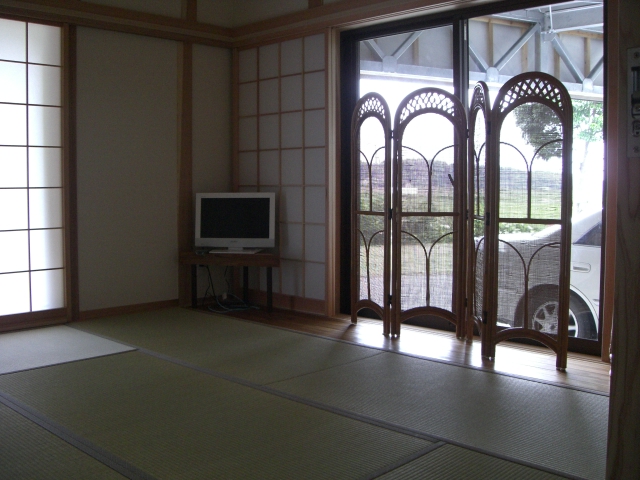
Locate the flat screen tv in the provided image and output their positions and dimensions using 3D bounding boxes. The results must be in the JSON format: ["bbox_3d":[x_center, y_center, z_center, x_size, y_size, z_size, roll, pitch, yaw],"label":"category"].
[{"bbox_3d":[-0.537,-0.108,4.479,0.520,0.378,0.190,1,4,13],"label":"flat screen tv"}]

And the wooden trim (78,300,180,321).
[{"bbox_3d":[-1.172,0.429,4.391,0.030,0.052,0.698,4,6,45],"label":"wooden trim"}]

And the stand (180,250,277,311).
[{"bbox_3d":[-0.523,0.255,4.627,0.654,0.367,0.400,1,4,17],"label":"stand"}]

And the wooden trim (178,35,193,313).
[{"bbox_3d":[-0.897,-0.419,4.630,0.060,1.711,0.110,4,6,45],"label":"wooden trim"}]

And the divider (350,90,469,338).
[{"bbox_3d":[0.409,-0.145,3.744,0.730,1.294,0.241,3,5,38],"label":"divider"}]

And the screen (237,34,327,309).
[{"bbox_3d":[-0.261,-0.412,4.542,0.865,1.711,0.040,4,6,45],"label":"screen"}]

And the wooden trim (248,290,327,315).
[{"bbox_3d":[-0.242,0.396,4.579,0.807,0.092,0.035,4,6,45],"label":"wooden trim"}]

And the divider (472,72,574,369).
[{"bbox_3d":[0.832,-0.103,3.225,0.199,1.283,0.683,-2,4,-25],"label":"divider"}]

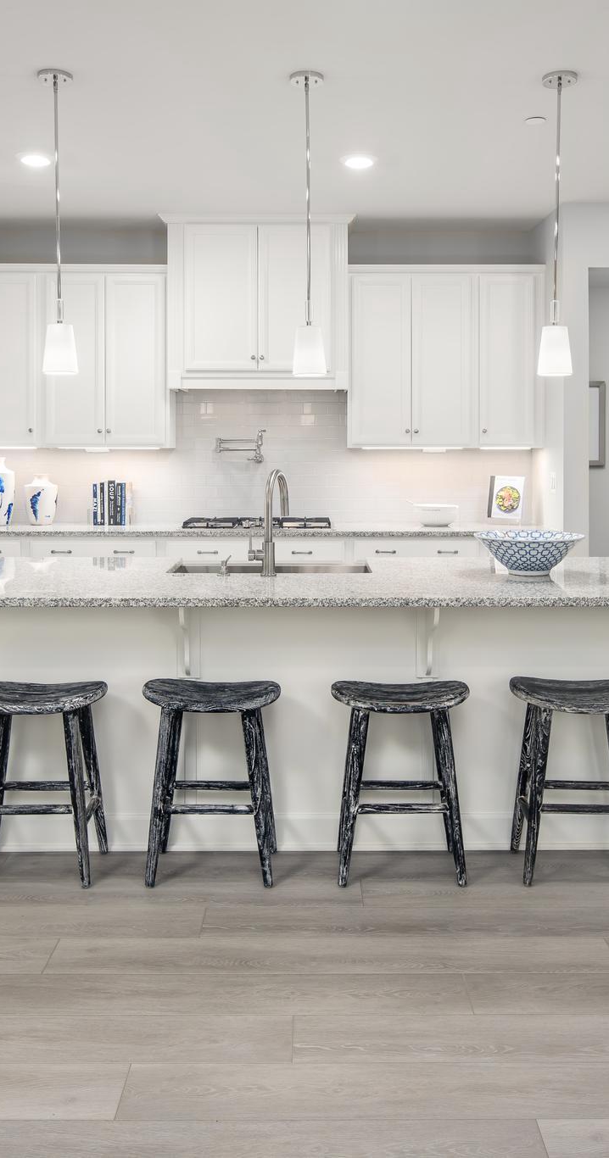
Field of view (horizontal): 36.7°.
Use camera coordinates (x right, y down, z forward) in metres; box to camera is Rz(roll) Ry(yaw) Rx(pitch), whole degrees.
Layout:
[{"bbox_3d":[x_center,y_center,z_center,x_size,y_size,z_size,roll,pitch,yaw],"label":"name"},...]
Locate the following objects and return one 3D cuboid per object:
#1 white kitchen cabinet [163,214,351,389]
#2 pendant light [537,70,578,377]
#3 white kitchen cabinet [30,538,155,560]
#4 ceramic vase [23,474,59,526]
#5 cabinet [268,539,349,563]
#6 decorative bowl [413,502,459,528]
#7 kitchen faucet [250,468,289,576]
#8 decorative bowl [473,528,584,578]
[{"bbox_3d":[-0.278,-1.632,5.535,1.091,1.020,0.465,0,5,0],"label":"white kitchen cabinet"},{"bbox_3d":[0.939,-1.302,3.404,0.133,1.111,0.133,0,5,0],"label":"pendant light"},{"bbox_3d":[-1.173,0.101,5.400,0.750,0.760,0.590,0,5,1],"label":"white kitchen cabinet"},{"bbox_3d":[-1.569,-0.473,5.470,0.200,0.300,0.200,0,5,1],"label":"ceramic vase"},{"bbox_3d":[0.000,0.168,5.414,0.485,0.869,0.566,0,5,0],"label":"cabinet"},{"bbox_3d":[0.772,-0.382,5.430,0.280,0.140,0.250,0,5,1],"label":"decorative bowl"},{"bbox_3d":[-0.126,-0.226,3.515,0.121,0.404,0.242,1,5,14],"label":"kitchen faucet"},{"bbox_3d":[0.856,-0.097,3.495,0.411,0.148,0.411,0,5,0],"label":"decorative bowl"}]

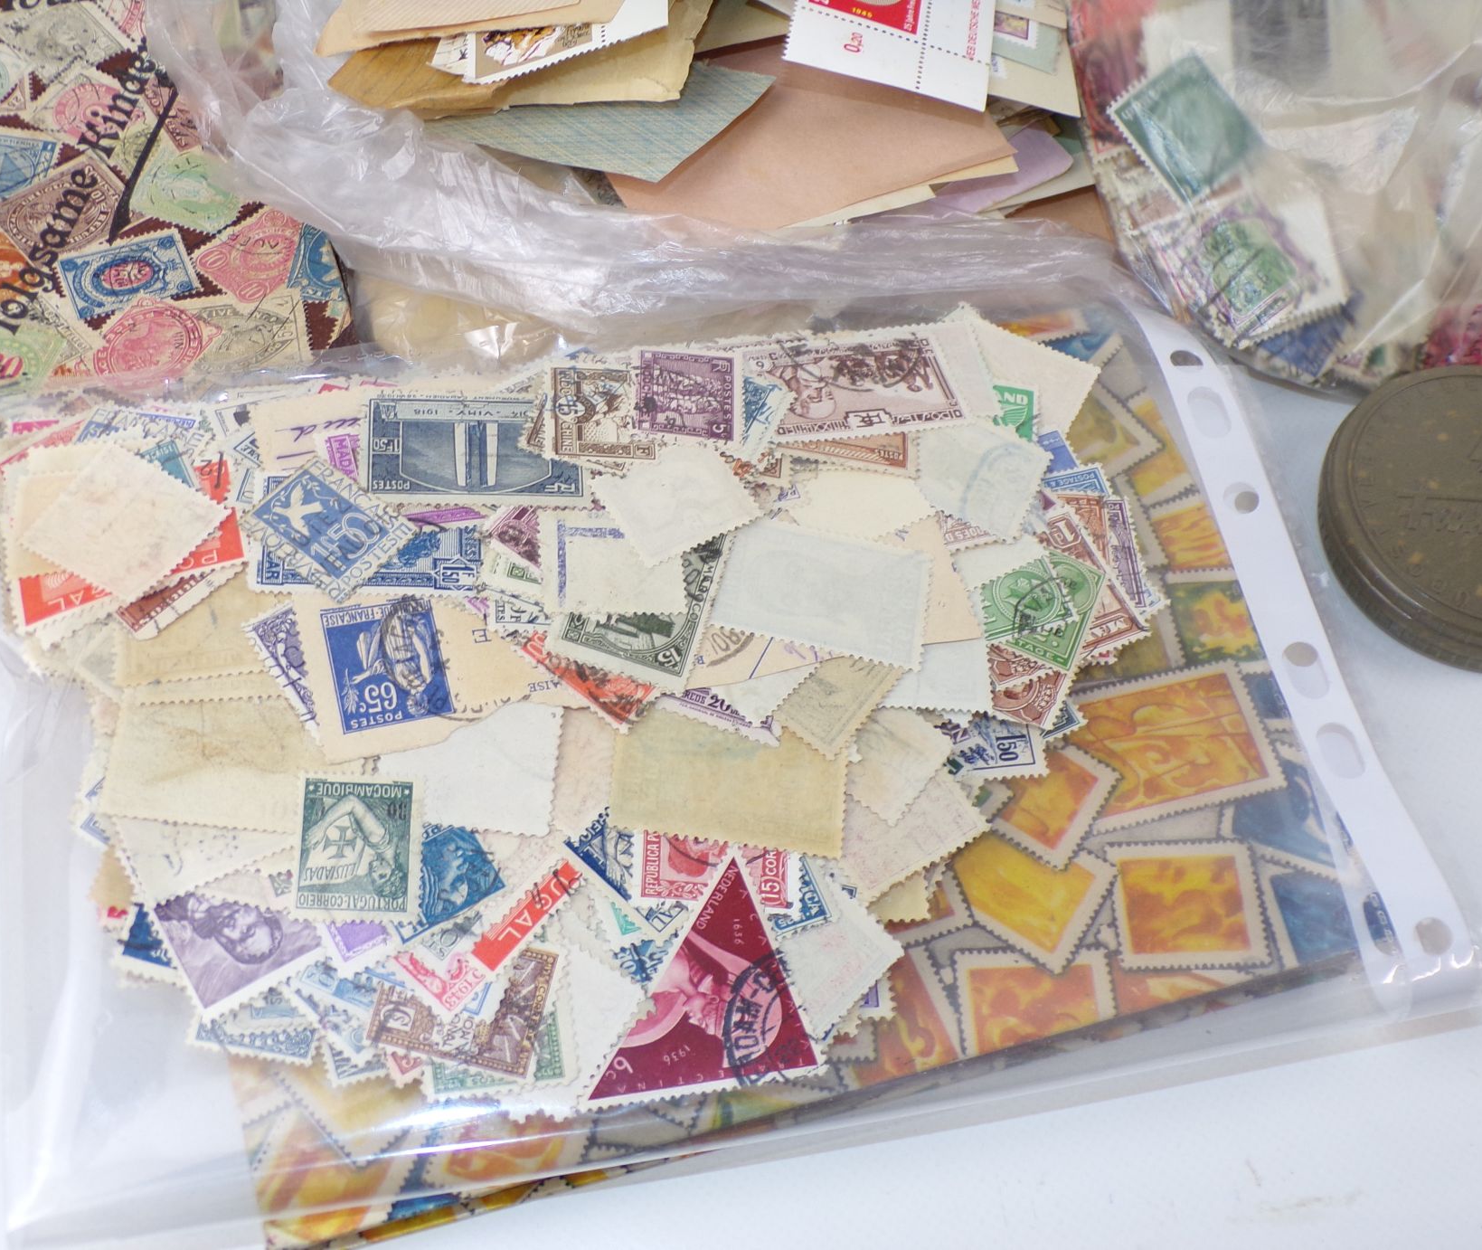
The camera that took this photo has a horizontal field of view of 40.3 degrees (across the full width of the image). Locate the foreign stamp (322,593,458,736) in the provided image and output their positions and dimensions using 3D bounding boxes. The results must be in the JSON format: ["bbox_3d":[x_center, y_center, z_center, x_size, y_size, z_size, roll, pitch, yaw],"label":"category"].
[{"bbox_3d":[-0.057,0.006,0.324,0.018,0.001,0.022,-9,65,-16],"label":"foreign stamp"}]

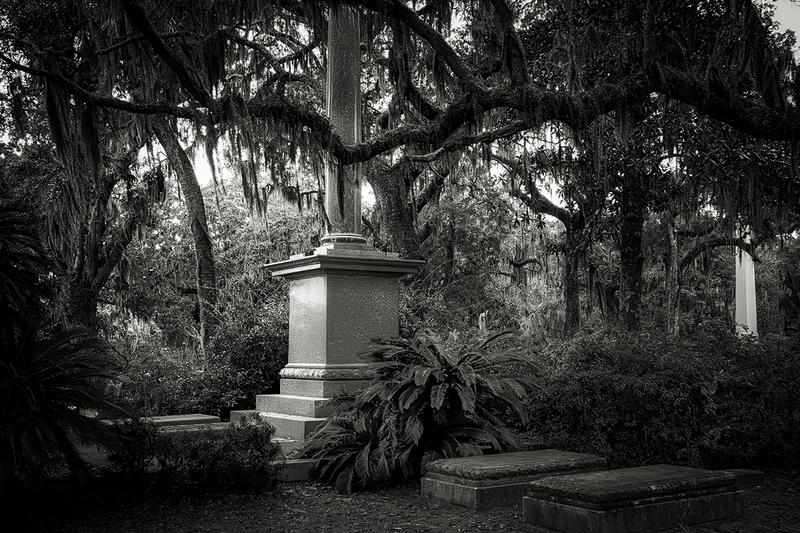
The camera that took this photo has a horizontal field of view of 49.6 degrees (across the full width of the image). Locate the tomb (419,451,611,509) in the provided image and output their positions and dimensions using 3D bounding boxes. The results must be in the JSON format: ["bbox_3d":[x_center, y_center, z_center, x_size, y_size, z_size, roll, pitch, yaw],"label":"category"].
[{"bbox_3d":[1.326,2.428,10.032,1.897,0.371,1.023,3,-7,-33],"label":"tomb"}]

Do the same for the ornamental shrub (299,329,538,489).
[{"bbox_3d":[0.258,1.766,10.931,2.900,1.870,2.600,0,-5,0],"label":"ornamental shrub"}]

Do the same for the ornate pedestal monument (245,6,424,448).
[{"bbox_3d":[-0.875,-0.951,13.553,2.621,6.901,2.621,3,-7,-33],"label":"ornate pedestal monument"}]

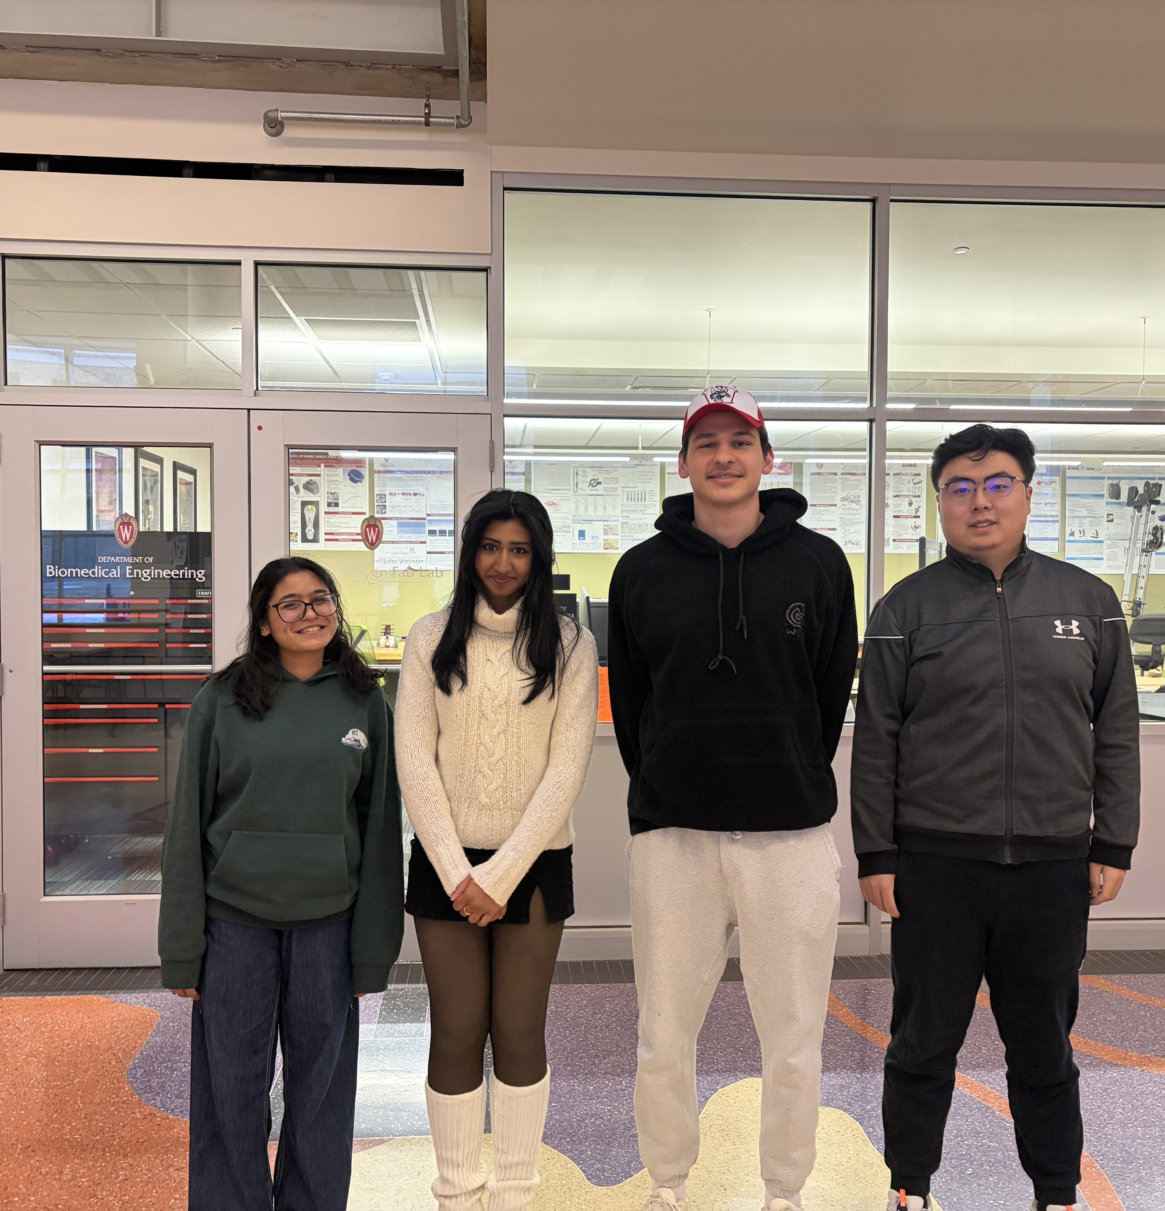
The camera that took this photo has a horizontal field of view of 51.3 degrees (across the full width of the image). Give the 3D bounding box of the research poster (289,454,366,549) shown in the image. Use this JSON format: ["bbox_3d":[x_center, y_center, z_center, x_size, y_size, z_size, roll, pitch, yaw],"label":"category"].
[{"bbox_3d":[-2.577,-0.967,11.161,1.215,0.920,0.020,0,1,-4],"label":"research poster"}]

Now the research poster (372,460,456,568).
[{"bbox_3d":[-1.227,-0.858,11.267,1.396,1.067,0.020,0,1,-4],"label":"research poster"}]

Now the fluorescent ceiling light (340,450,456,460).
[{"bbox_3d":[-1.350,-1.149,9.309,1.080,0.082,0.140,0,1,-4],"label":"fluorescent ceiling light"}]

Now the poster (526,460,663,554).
[{"bbox_3d":[0.132,-0.940,11.369,1.195,0.903,0.020,0,1,-4],"label":"poster"}]

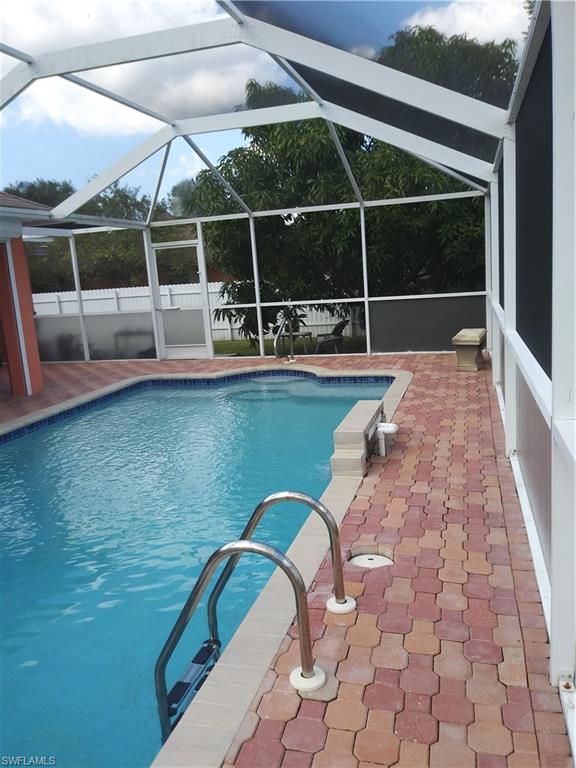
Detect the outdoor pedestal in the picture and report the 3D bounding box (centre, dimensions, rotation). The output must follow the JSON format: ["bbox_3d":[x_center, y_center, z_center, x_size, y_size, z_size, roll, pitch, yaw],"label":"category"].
[{"bbox_3d":[2.636,-0.489,8.647,0.370,0.435,1.260,0,11,22],"label":"outdoor pedestal"}]

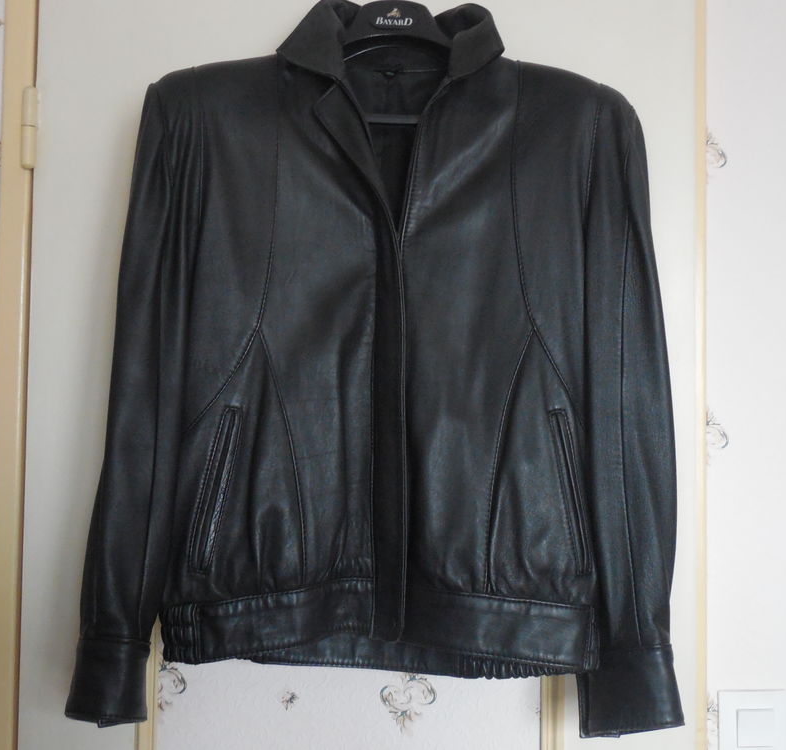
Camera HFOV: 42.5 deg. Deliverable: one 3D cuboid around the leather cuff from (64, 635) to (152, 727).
[{"bbox_3d":[-0.294,0.314,1.040,0.083,0.087,0.060,6,-2,0],"label":"leather cuff"}]

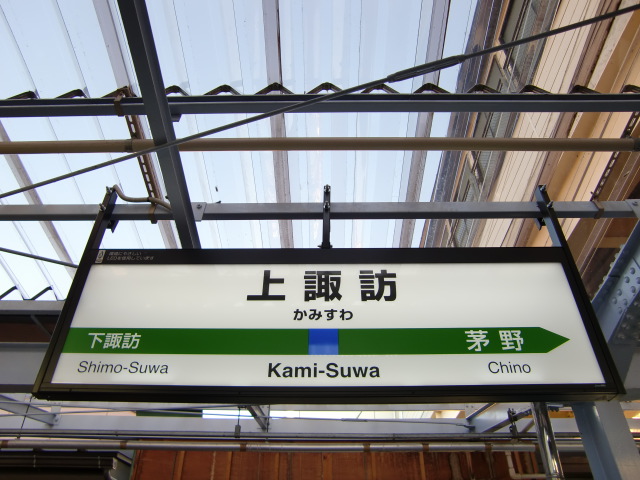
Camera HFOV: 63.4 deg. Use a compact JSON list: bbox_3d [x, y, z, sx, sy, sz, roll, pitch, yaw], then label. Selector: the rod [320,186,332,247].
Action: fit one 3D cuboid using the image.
[{"bbox_3d":[0.029,-0.081,2.078,0.031,0.358,0.040,0,-40,1],"label":"rod"}]

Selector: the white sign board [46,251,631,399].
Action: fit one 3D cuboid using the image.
[{"bbox_3d":[0.021,0.269,1.777,1.800,0.566,0.063,0,-40,1],"label":"white sign board"}]

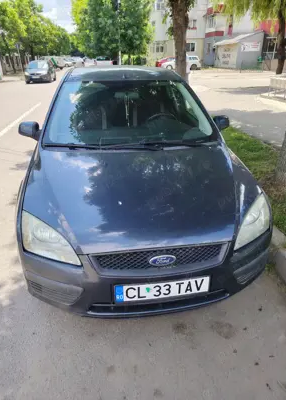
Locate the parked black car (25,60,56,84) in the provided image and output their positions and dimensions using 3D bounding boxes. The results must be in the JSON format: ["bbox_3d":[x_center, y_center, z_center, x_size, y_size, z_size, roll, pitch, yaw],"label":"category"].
[{"bbox_3d":[-7.141,-9.132,19.647,1.750,1.460,4.200,-5,28,-10],"label":"parked black car"}]

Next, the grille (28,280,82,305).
[{"bbox_3d":[-0.515,0.547,1.641,0.380,0.150,0.080,6,28,12],"label":"grille"}]

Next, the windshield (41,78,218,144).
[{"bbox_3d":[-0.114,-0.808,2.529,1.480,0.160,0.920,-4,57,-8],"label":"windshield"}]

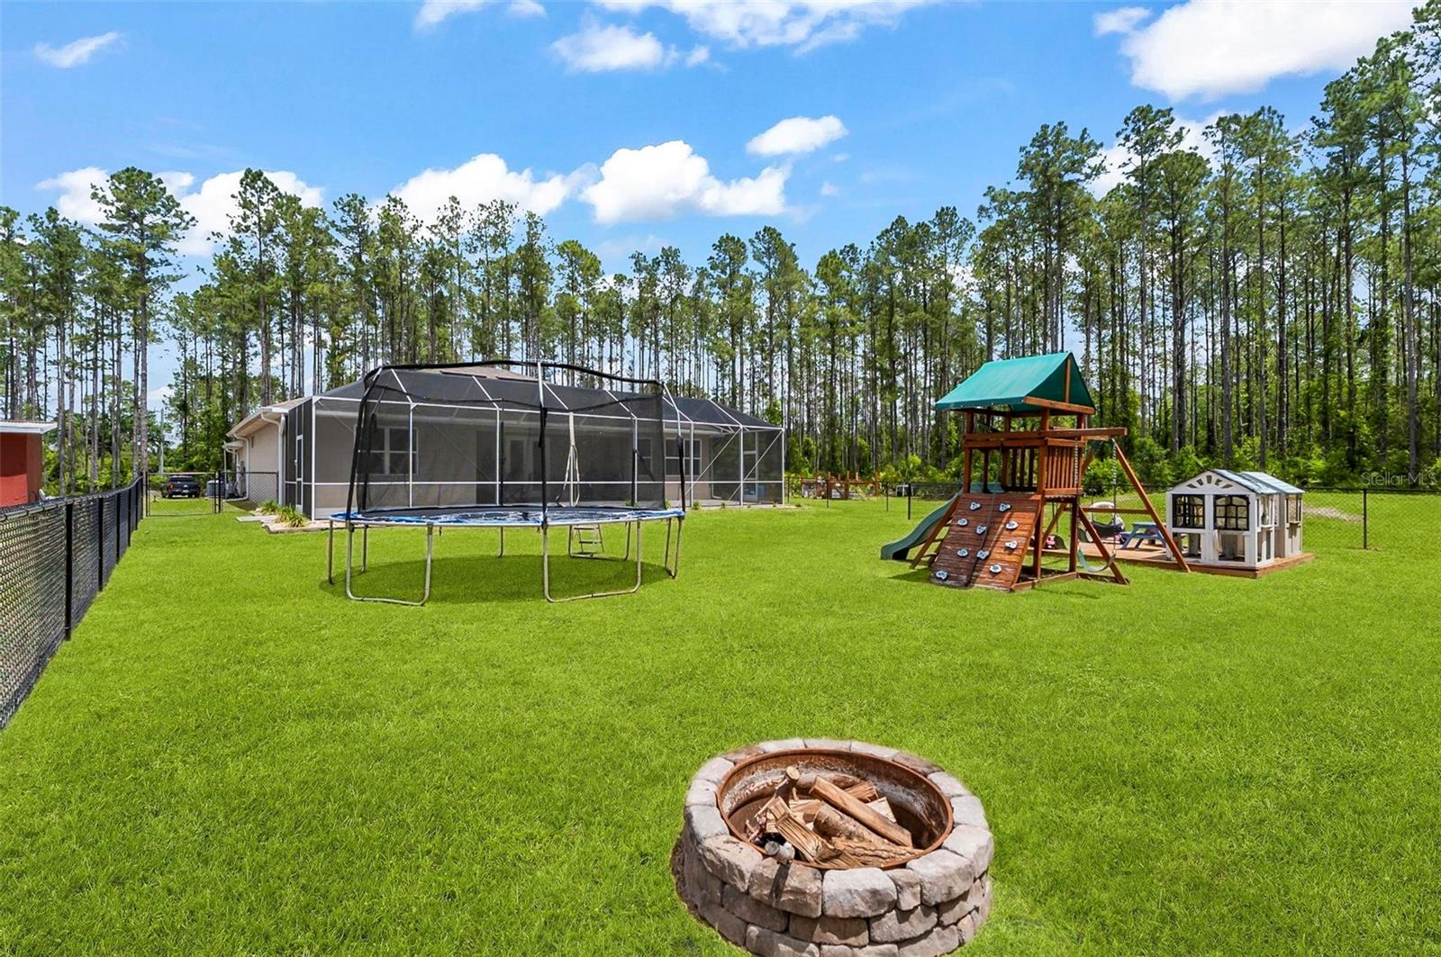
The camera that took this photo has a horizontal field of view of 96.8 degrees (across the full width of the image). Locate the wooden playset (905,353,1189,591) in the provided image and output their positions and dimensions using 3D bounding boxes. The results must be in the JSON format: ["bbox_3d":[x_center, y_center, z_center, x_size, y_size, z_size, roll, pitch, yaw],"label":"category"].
[{"bbox_3d":[4.807,-0.127,9.902,4.100,3.150,3.350,0,0,-39],"label":"wooden playset"}]

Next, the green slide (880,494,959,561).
[{"bbox_3d":[3.708,0.772,10.748,0.550,1.360,2.150,0,0,-39],"label":"green slide"}]

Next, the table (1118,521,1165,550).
[{"bbox_3d":[8.175,1.097,12.092,0.880,0.490,0.870,0,0,-39],"label":"table"}]

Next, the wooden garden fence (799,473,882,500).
[{"bbox_3d":[7.000,0.380,37.600,2.600,1.600,3.600,0,0,-38],"label":"wooden garden fence"}]

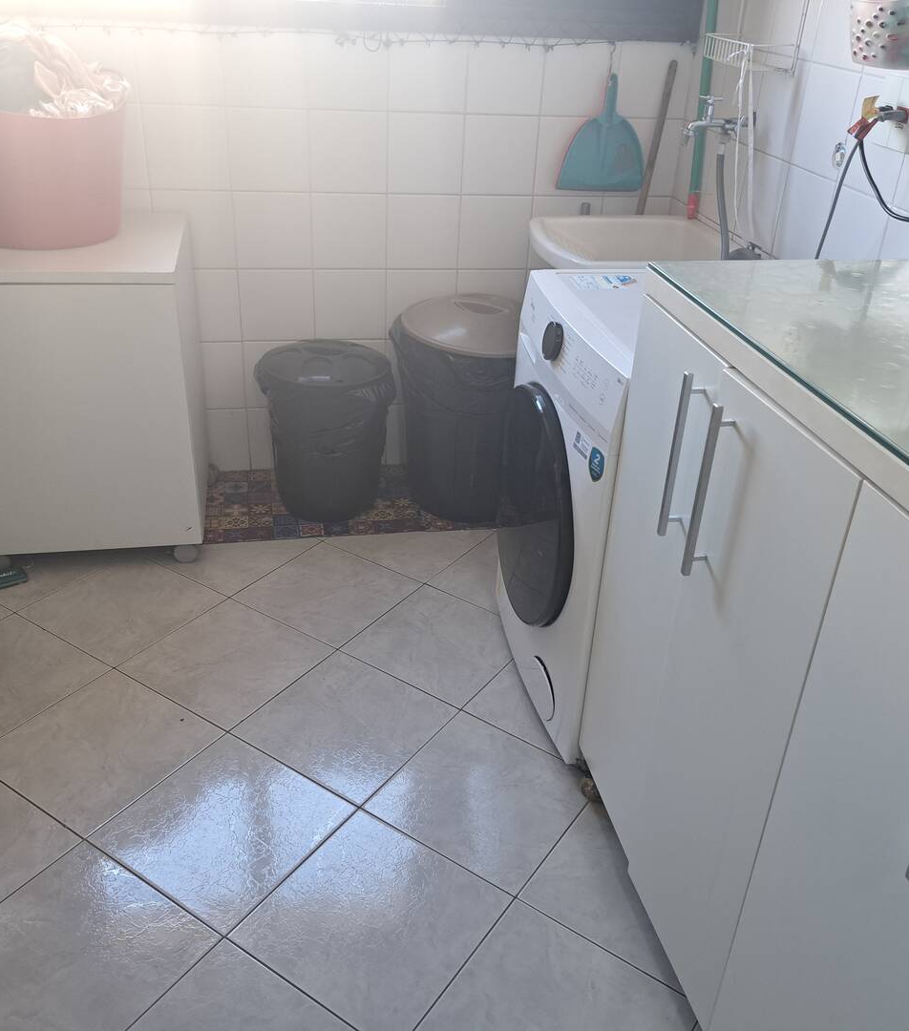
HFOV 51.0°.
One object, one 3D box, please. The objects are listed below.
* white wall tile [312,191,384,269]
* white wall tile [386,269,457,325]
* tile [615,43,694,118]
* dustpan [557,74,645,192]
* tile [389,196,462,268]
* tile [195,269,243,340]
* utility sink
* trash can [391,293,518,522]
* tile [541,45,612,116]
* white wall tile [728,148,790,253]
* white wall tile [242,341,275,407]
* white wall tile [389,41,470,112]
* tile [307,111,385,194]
[{"bbox_3d":[-0.285,-0.771,2.594,0.200,0.200,0.010,-3,30,-11],"label":"white wall tile"},{"bbox_3d":[-0.096,-0.606,2.737,0.202,0.202,0.010,-3,30,-11],"label":"white wall tile"},{"bbox_3d":[0.535,-1.169,2.552,0.202,0.202,0.010,-3,30,-11],"label":"tile"},{"bbox_3d":[0.407,-1.026,2.564,0.250,0.300,0.055,-3,30,-11],"label":"dustpan"},{"bbox_3d":[-0.086,-0.784,2.637,0.202,0.202,0.010,-3,30,-11],"label":"tile"},{"bbox_3d":[-0.693,-0.574,2.616,0.200,0.200,0.010,-3,30,-11],"label":"tile"},{"bbox_3d":[0.445,-0.536,2.423,0.475,0.360,0.490,-3,30,-10],"label":"utility sink"},{"bbox_3d":[0.073,-0.309,2.678,0.460,0.570,0.460,3,29,-1],"label":"trash can"},{"bbox_3d":[0.333,-1.149,2.515,0.200,0.185,0.010,-3,30,-11],"label":"tile"},{"bbox_3d":[0.713,-0.738,2.219,0.010,0.202,0.202,-3,30,-10],"label":"white wall tile"},{"bbox_3d":[-0.504,-0.409,2.760,0.202,0.202,0.010,-3,30,-10],"label":"white wall tile"},{"bbox_3d":[-0.065,-1.128,2.437,0.200,0.185,0.010,-3,30,-11],"label":"white wall tile"},{"bbox_3d":[-0.274,-0.942,2.474,0.200,0.200,0.010,-3,30,-11],"label":"tile"}]

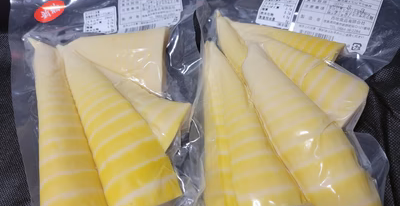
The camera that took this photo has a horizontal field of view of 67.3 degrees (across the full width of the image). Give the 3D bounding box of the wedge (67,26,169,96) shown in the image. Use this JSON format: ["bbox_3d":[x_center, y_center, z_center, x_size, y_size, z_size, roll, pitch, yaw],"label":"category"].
[{"bbox_3d":[-0.081,-0.041,0.283,0.099,0.030,0.069,2,69,1],"label":"wedge"}]

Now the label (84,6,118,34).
[{"bbox_3d":[-0.101,-0.082,0.303,0.034,0.002,0.029,-10,69,-4],"label":"label"}]

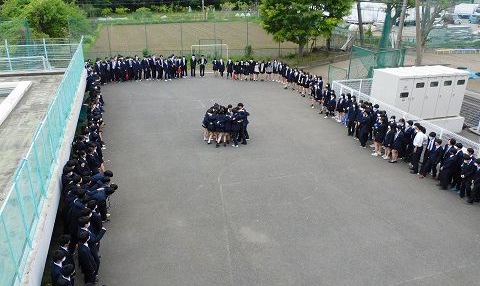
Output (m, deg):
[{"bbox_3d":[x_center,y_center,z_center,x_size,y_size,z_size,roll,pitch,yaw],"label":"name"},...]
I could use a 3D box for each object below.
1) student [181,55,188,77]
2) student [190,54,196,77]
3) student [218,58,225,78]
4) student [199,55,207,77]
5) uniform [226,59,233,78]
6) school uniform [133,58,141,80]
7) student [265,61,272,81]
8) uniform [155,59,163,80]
[{"bbox_3d":[-4.342,-5.888,30.058,0.500,1.700,0.360,-4,22,-10],"label":"student"},{"bbox_3d":[-3.695,-6.077,30.638,0.490,1.710,0.320,-3,23,-7],"label":"student"},{"bbox_3d":[-1.422,-5.740,29.888,0.470,1.552,0.320,-1,22,-3],"label":"student"},{"bbox_3d":[-2.940,-5.927,30.120,0.600,1.724,0.360,-3,22,-7],"label":"student"},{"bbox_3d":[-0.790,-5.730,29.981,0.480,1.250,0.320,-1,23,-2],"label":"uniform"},{"bbox_3d":[-7.933,-5.509,29.544,0.500,1.370,0.320,-10,24,-22],"label":"school uniform"},{"bbox_3d":[2.166,-5.350,28.905,0.480,1.566,0.340,3,22,7],"label":"student"},{"bbox_3d":[-6.151,-5.404,29.134,0.500,1.453,0.340,-6,23,-15],"label":"uniform"}]

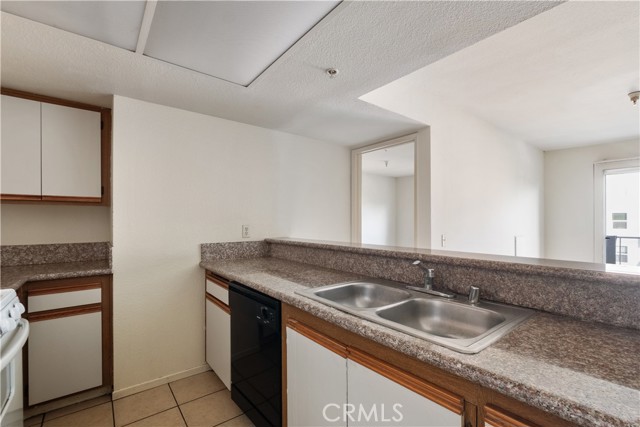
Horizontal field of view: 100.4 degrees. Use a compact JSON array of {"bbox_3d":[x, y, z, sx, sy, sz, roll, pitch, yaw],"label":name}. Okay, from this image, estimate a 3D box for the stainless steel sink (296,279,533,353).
[{"bbox_3d":[0.358,0.474,1.170,0.525,0.185,0.835,1,-2,-40],"label":"stainless steel sink"}]

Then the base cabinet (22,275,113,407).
[{"bbox_3d":[-1.877,0.834,2.030,0.450,0.793,0.580,1,-2,-40],"label":"base cabinet"}]

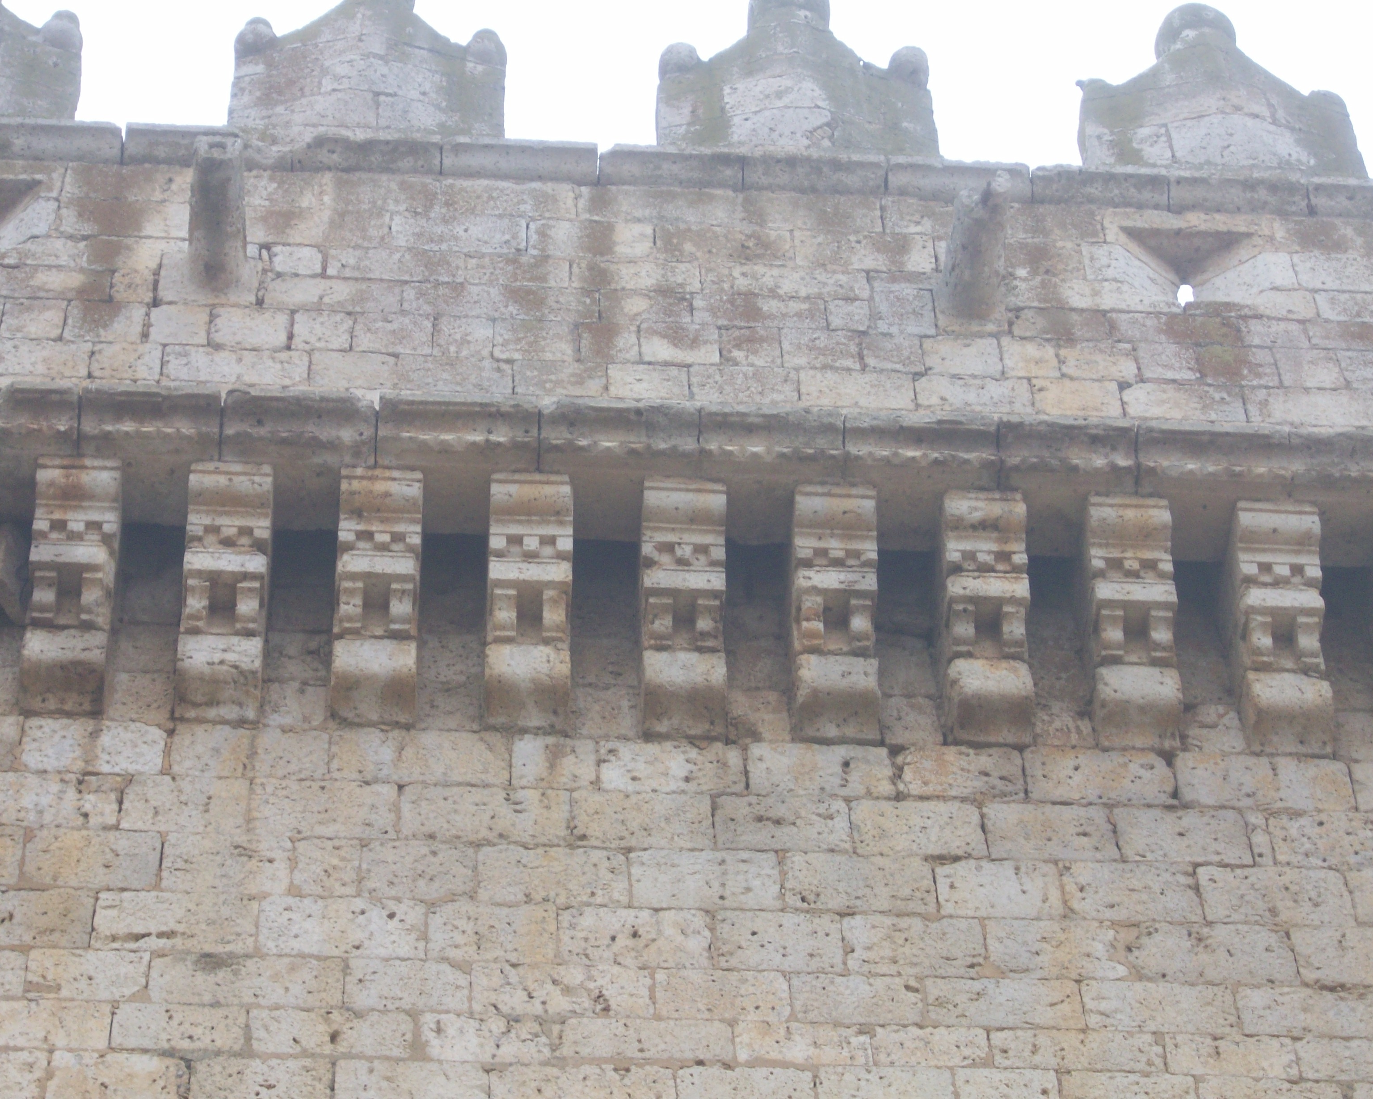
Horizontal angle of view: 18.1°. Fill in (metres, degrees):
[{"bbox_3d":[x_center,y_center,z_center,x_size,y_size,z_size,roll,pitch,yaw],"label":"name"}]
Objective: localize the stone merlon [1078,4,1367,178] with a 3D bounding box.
[{"bbox_3d":[3.039,-2.501,25.409,1.591,1.775,0.630,2,-45,-5],"label":"stone merlon"}]

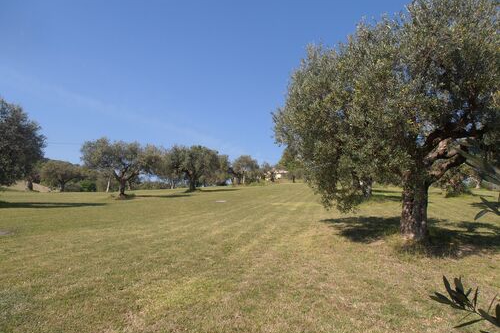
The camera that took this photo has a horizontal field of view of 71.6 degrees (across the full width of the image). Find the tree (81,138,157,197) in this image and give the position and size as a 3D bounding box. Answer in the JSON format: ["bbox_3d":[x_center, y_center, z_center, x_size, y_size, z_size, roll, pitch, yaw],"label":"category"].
[{"bbox_3d":[-11.758,0.089,31.000,6.600,5.360,6.000,0,-2,0],"label":"tree"}]

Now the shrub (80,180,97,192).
[{"bbox_3d":[-23.757,2.795,51.000,2.340,1.770,2.000,0,-2,0],"label":"shrub"}]

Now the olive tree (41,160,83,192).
[{"bbox_3d":[-27.729,1.324,51.000,6.080,4.710,5.600,0,-2,0],"label":"olive tree"}]

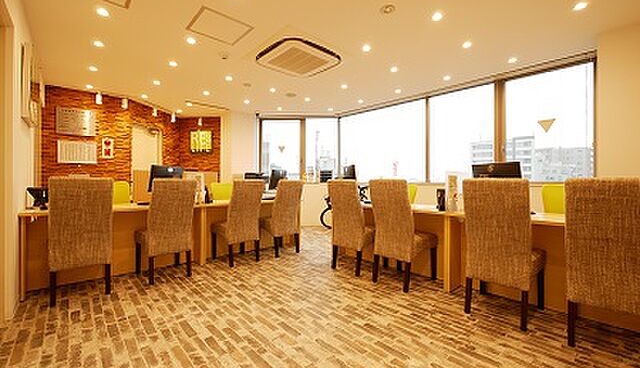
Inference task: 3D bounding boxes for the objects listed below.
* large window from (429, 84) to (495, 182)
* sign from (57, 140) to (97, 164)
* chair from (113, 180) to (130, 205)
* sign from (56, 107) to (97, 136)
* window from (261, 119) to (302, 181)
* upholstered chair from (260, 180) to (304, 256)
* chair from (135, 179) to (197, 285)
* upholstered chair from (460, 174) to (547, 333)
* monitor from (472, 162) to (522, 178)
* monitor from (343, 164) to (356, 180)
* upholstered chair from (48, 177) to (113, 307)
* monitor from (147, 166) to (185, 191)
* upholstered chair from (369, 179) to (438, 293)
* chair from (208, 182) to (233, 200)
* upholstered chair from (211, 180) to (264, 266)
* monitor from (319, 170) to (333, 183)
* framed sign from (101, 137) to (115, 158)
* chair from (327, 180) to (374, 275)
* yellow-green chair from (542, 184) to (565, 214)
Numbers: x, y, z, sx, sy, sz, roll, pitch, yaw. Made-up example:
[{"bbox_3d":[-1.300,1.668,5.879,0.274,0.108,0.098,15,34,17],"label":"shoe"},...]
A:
[{"bbox_3d":[2.280,-0.770,4.240,1.020,1.540,0.100,0,0,44],"label":"large window"},{"bbox_3d":[-4.000,-0.526,4.276,0.475,0.365,0.030,0,1,-40],"label":"sign"},{"bbox_3d":[-2.720,0.476,3.354,0.480,0.990,0.550,0,1,-40],"label":"chair"},{"bbox_3d":[-4.020,-1.015,4.261,0.480,0.430,0.030,0,1,-40],"label":"sign"},{"bbox_3d":[-0.870,-0.757,5.844,0.930,1.450,0.100,0,0,-2],"label":"window"},{"bbox_3d":[-0.574,0.468,3.721,0.455,1.035,0.610,0,0,-43],"label":"upholstered chair"},{"bbox_3d":[-1.648,0.468,2.795,0.455,1.035,0.610,0,0,-44],"label":"chair"},{"bbox_3d":[1.400,0.476,1.993,0.590,1.015,0.420,0,1,-43],"label":"upholstered chair"},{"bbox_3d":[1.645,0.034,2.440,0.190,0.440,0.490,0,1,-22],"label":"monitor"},{"bbox_3d":[0.412,-0.006,3.600,0.180,0.460,0.460,0,1,-16],"label":"monitor"},{"bbox_3d":[-2.155,0.468,2.352,0.455,1.035,0.610,0,0,-42],"label":"upholstered chair"},{"bbox_3d":[-1.850,0.020,3.180,0.190,0.460,0.460,0,0,21],"label":"monitor"},{"bbox_3d":[0.826,0.468,2.612,0.610,1.035,0.455,0,0,-41],"label":"upholstered chair"},{"bbox_3d":[-1.580,0.479,4.274,0.480,0.970,0.550,0,1,-40],"label":"chair"},{"bbox_3d":[-1.042,0.465,3.292,0.430,1.015,0.600,0,1,-40],"label":"upholstered chair"},{"bbox_3d":[0.145,-0.165,5.919,0.290,0.290,0.200,0,0,0],"label":"monitor"},{"bbox_3d":[-3.930,-0.662,4.790,0.185,0.390,0.030,0,0,-42],"label":"framed sign"},{"bbox_3d":[0.426,0.468,3.029,0.610,1.035,0.455,0,0,-44],"label":"chair"},{"bbox_3d":[2.230,0.500,2.280,0.500,0.970,0.530,0,0,44],"label":"yellow-green chair"}]

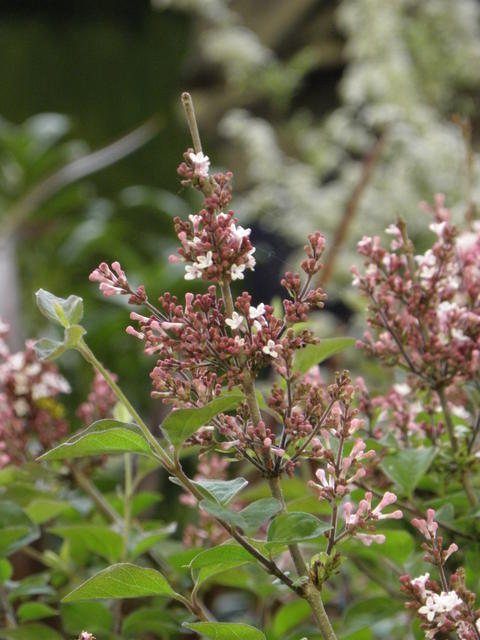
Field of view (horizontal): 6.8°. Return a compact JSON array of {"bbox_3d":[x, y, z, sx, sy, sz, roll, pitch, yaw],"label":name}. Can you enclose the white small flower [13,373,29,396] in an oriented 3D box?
[{"bbox_3d":[-0.100,0.029,1.850,0.007,0.011,0.007,0,7,0],"label":"white small flower"}]

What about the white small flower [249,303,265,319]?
[{"bbox_3d":[0.008,-0.004,1.905,0.007,0.007,0.007,0,6,0],"label":"white small flower"}]

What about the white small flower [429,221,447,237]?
[{"bbox_3d":[0.098,-0.045,2.000,0.009,0.008,0.008,3,6,25],"label":"white small flower"}]

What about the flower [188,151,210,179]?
[{"bbox_3d":[-0.022,-0.084,2.200,0.011,0.014,0.010,0,8,0],"label":"flower"}]

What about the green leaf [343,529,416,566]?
[{"bbox_3d":[0.083,0.136,2.420,0.042,0.017,0.030,0,8,0],"label":"green leaf"}]

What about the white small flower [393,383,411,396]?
[{"bbox_3d":[0.071,0.030,1.770,0.008,0.006,0.007,0,7,0],"label":"white small flower"}]

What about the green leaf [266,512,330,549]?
[{"bbox_3d":[0.032,0.114,2.190,0.035,0.017,0.026,0,8,0],"label":"green leaf"}]

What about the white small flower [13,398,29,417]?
[{"bbox_3d":[-0.141,0.056,2.600,0.010,0.011,0.008,0,8,0],"label":"white small flower"}]

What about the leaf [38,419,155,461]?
[{"bbox_3d":[-0.056,0.047,1.590,0.046,0.015,0.018,-5,7,0],"label":"leaf"}]

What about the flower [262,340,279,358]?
[{"bbox_3d":[0.014,0.014,1.900,0.007,0.008,0.007,-1,6,-5],"label":"flower"}]

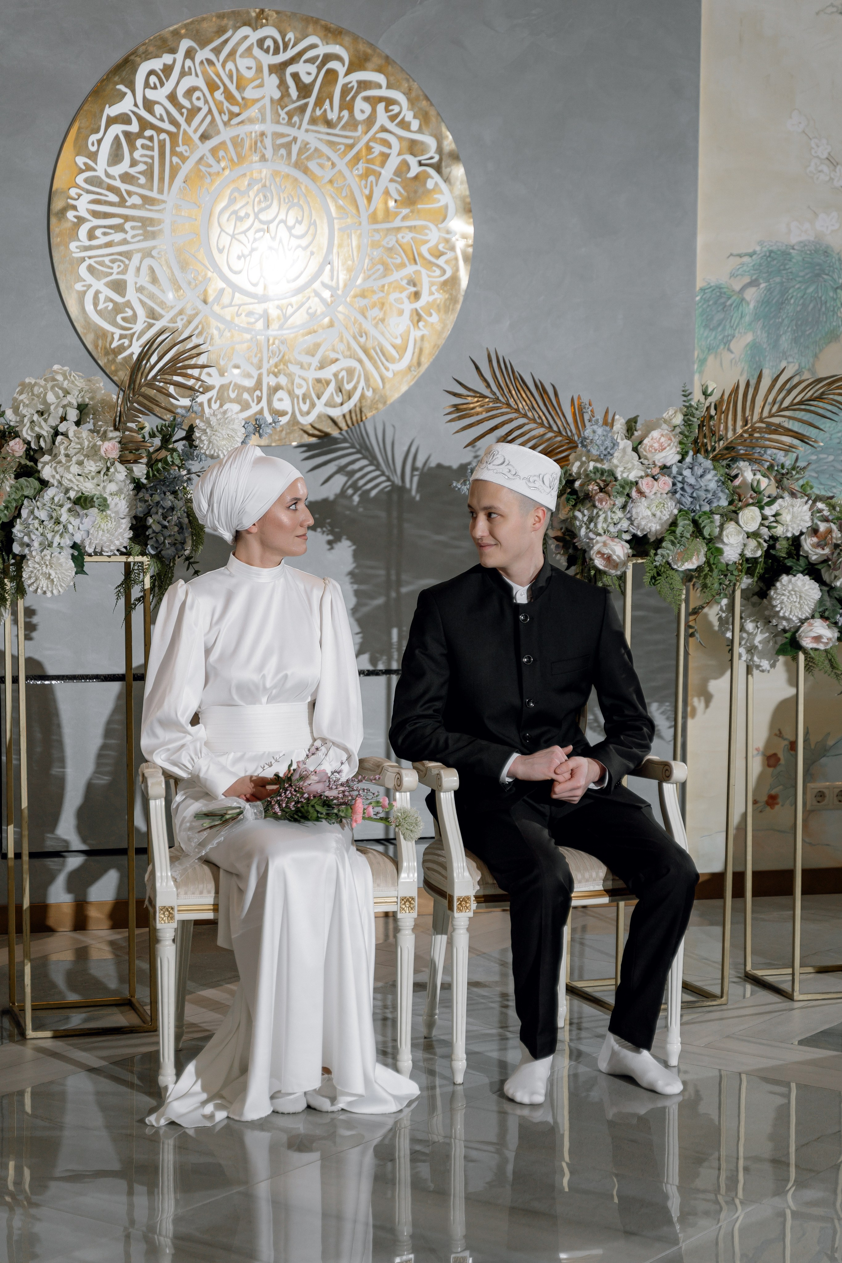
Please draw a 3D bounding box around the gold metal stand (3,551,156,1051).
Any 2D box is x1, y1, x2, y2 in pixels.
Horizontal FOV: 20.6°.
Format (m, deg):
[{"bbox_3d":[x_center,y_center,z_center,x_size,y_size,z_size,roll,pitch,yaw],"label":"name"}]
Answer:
[{"bbox_3d":[-0.801,0.372,5.462,0.303,1.095,0.300,-1,5,-17],"label":"gold metal stand"}]

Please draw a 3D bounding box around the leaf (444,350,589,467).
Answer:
[{"bbox_3d":[0.241,-0.543,5.600,0.380,0.280,0.140,-1,5,-15],"label":"leaf"}]

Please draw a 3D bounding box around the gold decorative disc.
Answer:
[{"bbox_3d":[-0.441,-1.120,6.420,1.200,1.200,0.040,-1,5,-15],"label":"gold decorative disc"}]

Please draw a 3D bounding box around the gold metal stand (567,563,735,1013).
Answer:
[{"bbox_3d":[0.569,0.360,5.746,0.303,1.095,0.300,-1,5,-21],"label":"gold metal stand"}]

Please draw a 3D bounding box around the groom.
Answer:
[{"bbox_3d":[0.253,0.273,5.075,0.600,1.370,0.700,-1,5,-15],"label":"groom"}]

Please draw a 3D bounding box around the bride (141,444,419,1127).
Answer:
[{"bbox_3d":[-0.307,0.281,4.983,0.560,1.360,0.660,-1,5,-12],"label":"bride"}]

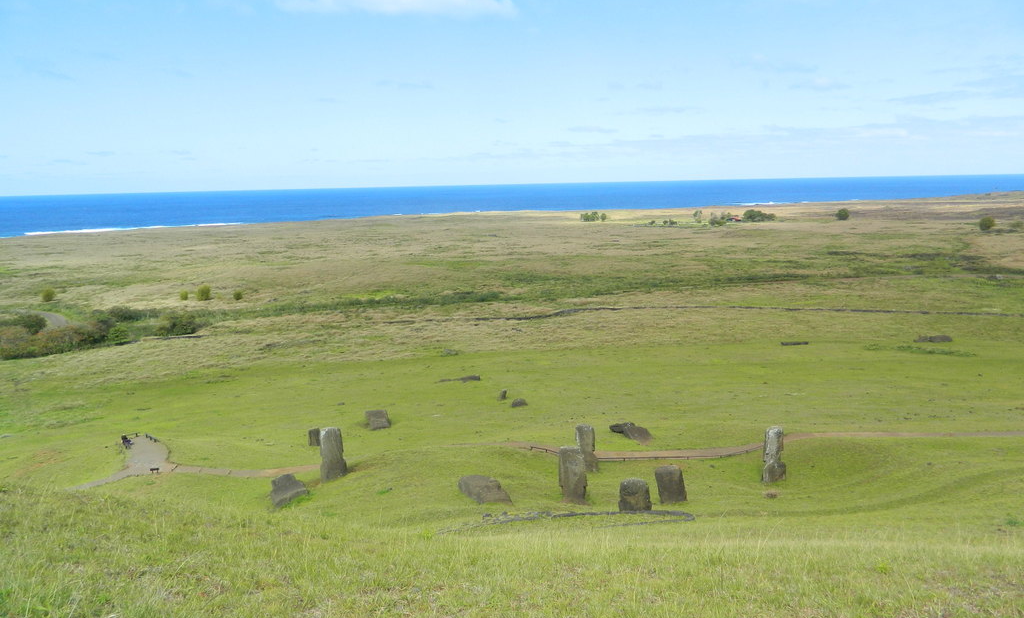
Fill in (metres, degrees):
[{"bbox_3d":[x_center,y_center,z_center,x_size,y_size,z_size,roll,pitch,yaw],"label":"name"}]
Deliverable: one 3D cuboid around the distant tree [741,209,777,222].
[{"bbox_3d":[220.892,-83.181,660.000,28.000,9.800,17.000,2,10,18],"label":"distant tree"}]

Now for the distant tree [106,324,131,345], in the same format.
[{"bbox_3d":[-94.717,6.258,178.000,5.300,4.600,5.000,-6,11,-28],"label":"distant tree"}]

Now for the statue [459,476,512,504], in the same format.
[{"bbox_3d":[-2.294,15.451,63.300,2.500,1.250,3.900,-10,16,-41],"label":"statue"}]

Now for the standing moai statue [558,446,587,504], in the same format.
[{"bbox_3d":[5.097,13.926,62.000,2.200,4.450,1.800,-3,10,2],"label":"standing moai statue"}]

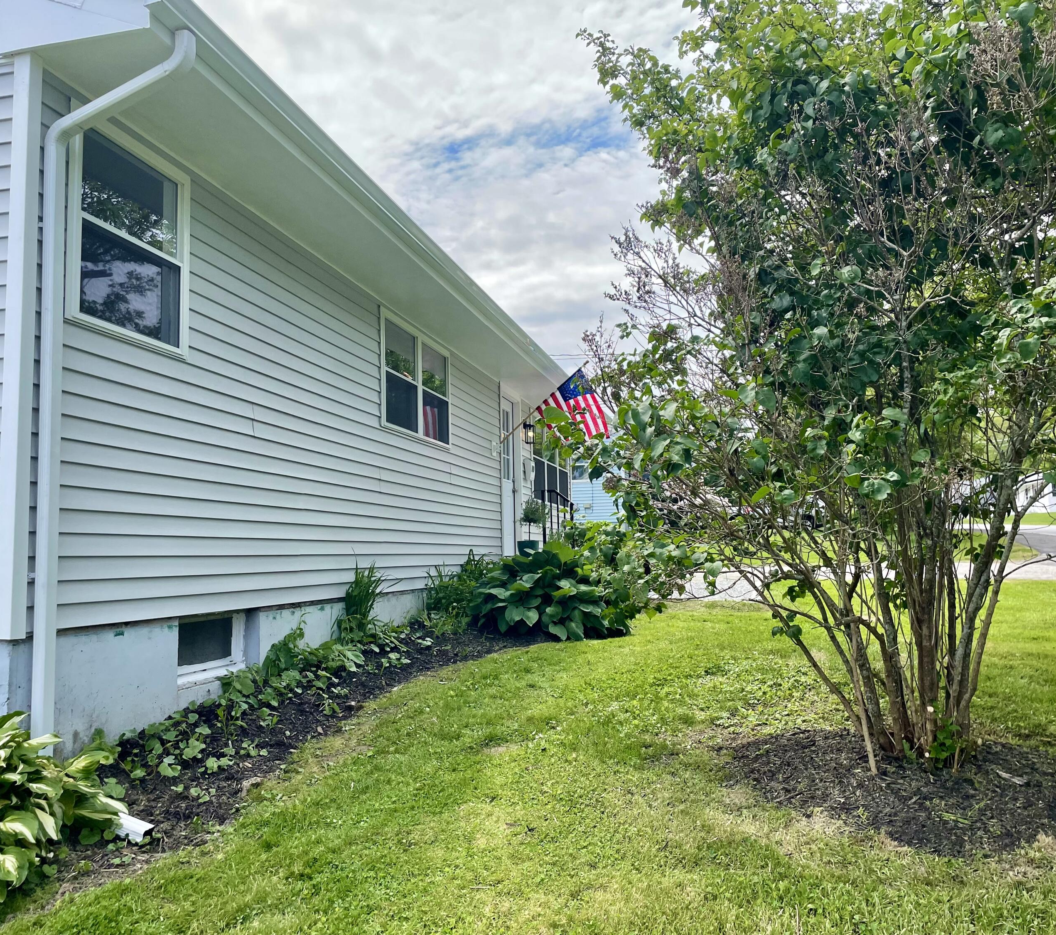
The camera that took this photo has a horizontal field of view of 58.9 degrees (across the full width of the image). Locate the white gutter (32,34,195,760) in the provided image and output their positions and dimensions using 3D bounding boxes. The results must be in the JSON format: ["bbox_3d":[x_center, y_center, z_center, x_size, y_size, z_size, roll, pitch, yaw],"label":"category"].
[{"bbox_3d":[-1.698,-0.295,3.859,0.670,3.060,0.075,-2,-6,13],"label":"white gutter"}]

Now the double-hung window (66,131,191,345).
[{"bbox_3d":[-1.947,-1.113,4.589,0.080,0.990,0.910,-2,-6,13],"label":"double-hung window"}]

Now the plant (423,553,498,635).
[{"bbox_3d":[-0.584,1.079,8.200,0.600,0.680,0.800,-2,-6,13],"label":"plant"}]

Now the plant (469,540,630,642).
[{"bbox_3d":[0.188,1.034,8.050,1.150,0.750,1.250,-2,-6,13],"label":"plant"}]

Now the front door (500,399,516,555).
[{"bbox_3d":[-0.315,0.107,11.959,0.050,2.030,0.914,-2,-6,13],"label":"front door"}]

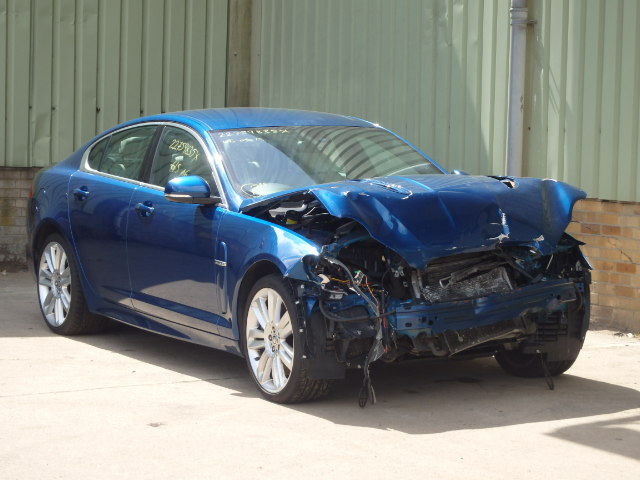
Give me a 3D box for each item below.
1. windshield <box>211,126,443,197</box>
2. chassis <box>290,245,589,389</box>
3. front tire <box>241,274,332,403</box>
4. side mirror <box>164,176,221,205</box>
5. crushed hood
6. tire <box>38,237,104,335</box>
[{"bbox_3d":[0.088,-0.429,10.856,1.380,0.150,0.902,-3,38,-29],"label":"windshield"},{"bbox_3d":[0.709,0.355,9.816,1.660,0.570,0.580,-3,6,-29],"label":"chassis"},{"bbox_3d":[-0.151,0.506,9.790,0.260,0.686,0.686,-3,6,-27],"label":"front tire"},{"bbox_3d":[-0.697,-0.272,10.385,0.245,0.160,0.210,-3,6,-29],"label":"side mirror"},{"bbox_3d":[0.511,-0.136,10.137,1.520,0.430,1.250,-3,6,-29],"label":"crushed hood"},{"bbox_3d":[-1.590,0.280,12.309,0.286,0.680,0.680,-3,6,-29],"label":"tire"}]

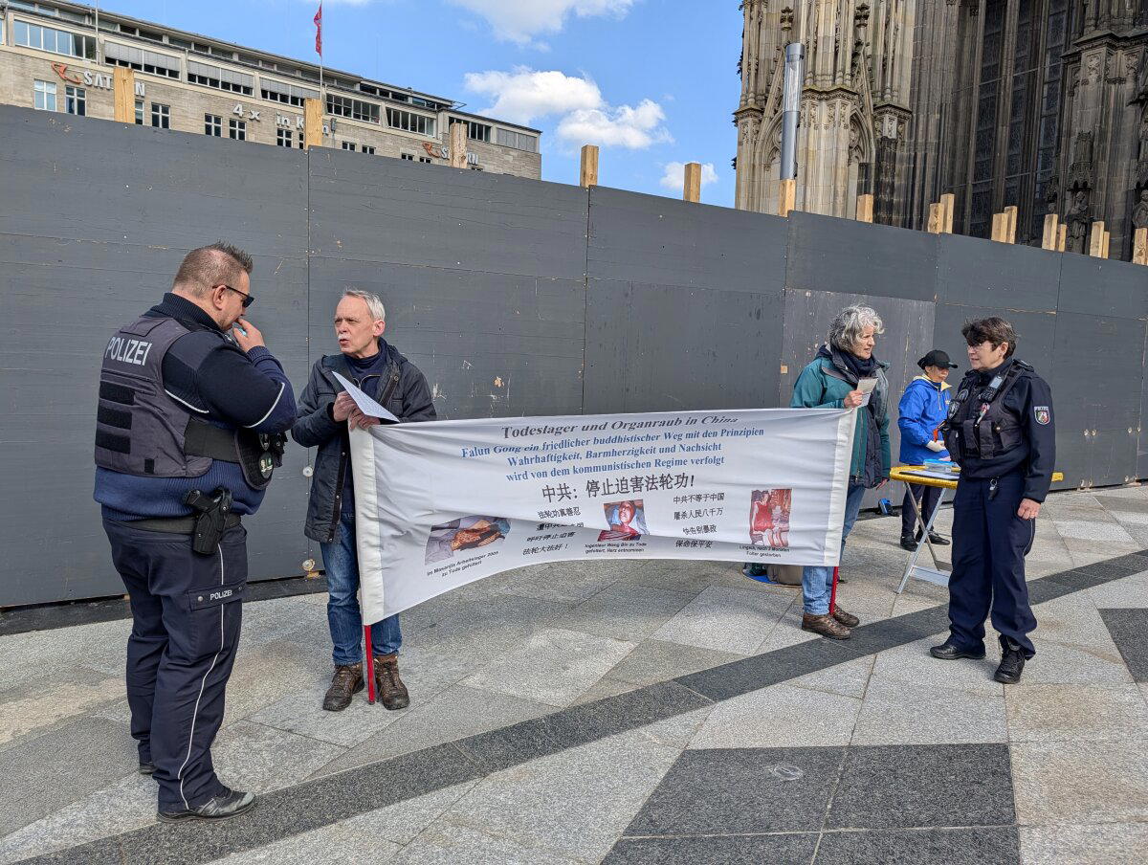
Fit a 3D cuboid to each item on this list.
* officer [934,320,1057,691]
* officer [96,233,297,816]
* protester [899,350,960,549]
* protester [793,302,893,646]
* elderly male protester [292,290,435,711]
[{"bbox_3d":[2.035,0.290,3.884,0.430,1.680,0.540,-1,5,-28],"label":"officer"},{"bbox_3d":[-1.239,0.302,2.611,0.570,1.837,0.610,-3,6,-44],"label":"officer"},{"bbox_3d":[2.892,0.113,6.504,0.500,1.569,0.410,-1,5,-27],"label":"protester"},{"bbox_3d":[1.475,0.191,4.396,0.530,1.775,0.440,-2,6,-41],"label":"protester"},{"bbox_3d":[-0.900,0.276,3.401,0.570,1.750,0.460,2,5,6],"label":"elderly male protester"}]

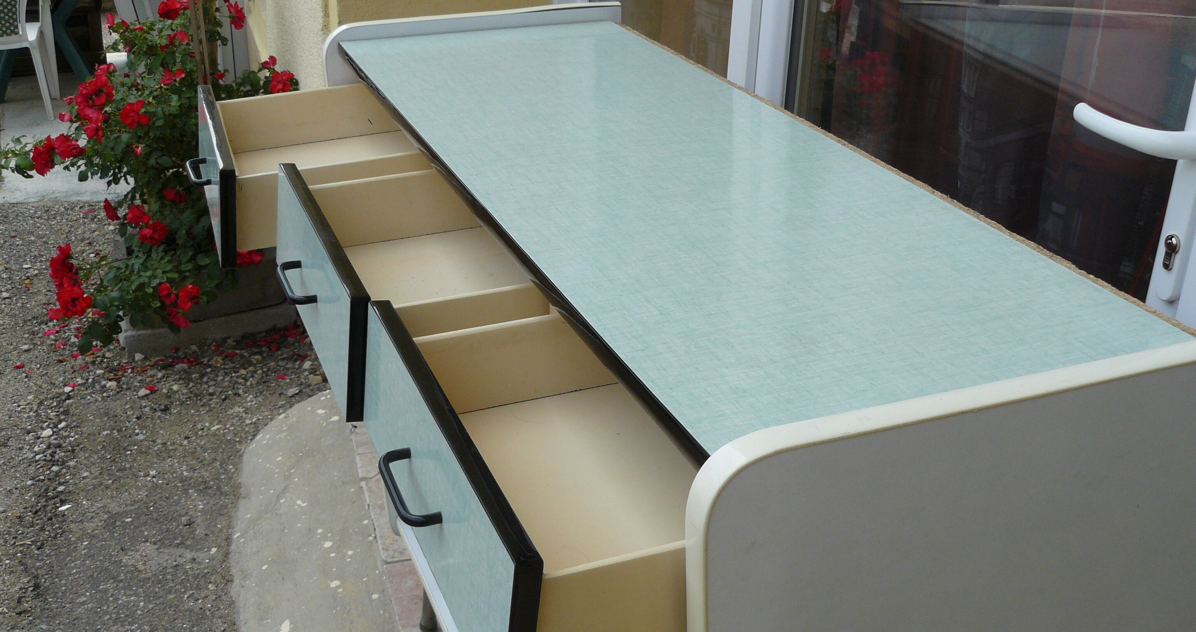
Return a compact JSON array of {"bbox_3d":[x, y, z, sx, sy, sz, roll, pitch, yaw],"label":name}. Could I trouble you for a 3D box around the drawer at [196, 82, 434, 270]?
[{"bbox_3d":[-0.320,-0.216,1.625,0.375,0.118,0.397,-10,27,-17],"label":"drawer"}]

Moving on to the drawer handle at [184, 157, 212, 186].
[{"bbox_3d":[-0.504,-0.183,1.569,0.030,0.013,0.104,-4,24,-20],"label":"drawer handle"}]

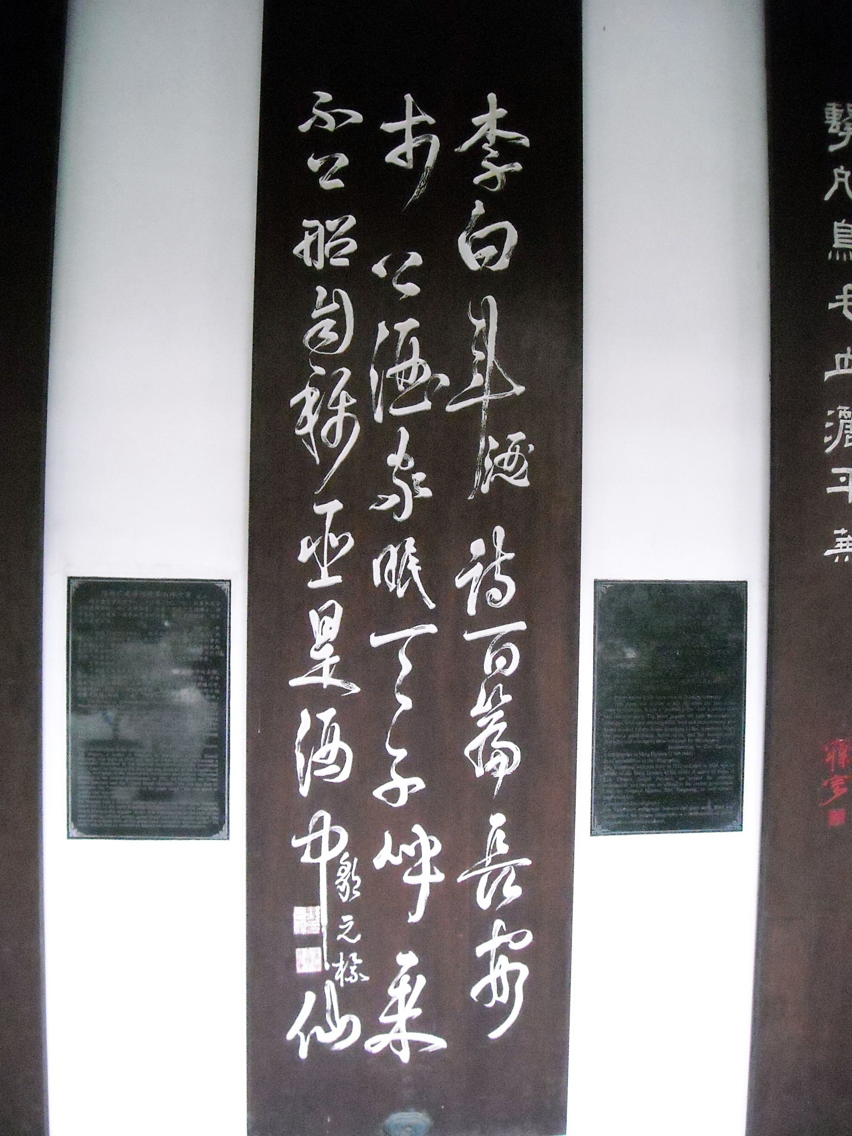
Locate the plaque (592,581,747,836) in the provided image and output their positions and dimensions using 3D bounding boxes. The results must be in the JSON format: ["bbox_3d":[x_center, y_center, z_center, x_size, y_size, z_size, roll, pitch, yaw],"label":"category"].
[{"bbox_3d":[0.561,0.322,2.647,0.360,0.584,0.025,1,0,-4],"label":"plaque"}]

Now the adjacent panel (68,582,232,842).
[{"bbox_3d":[-0.618,0.316,2.565,0.360,0.584,0.025,1,0,-4],"label":"adjacent panel"}]

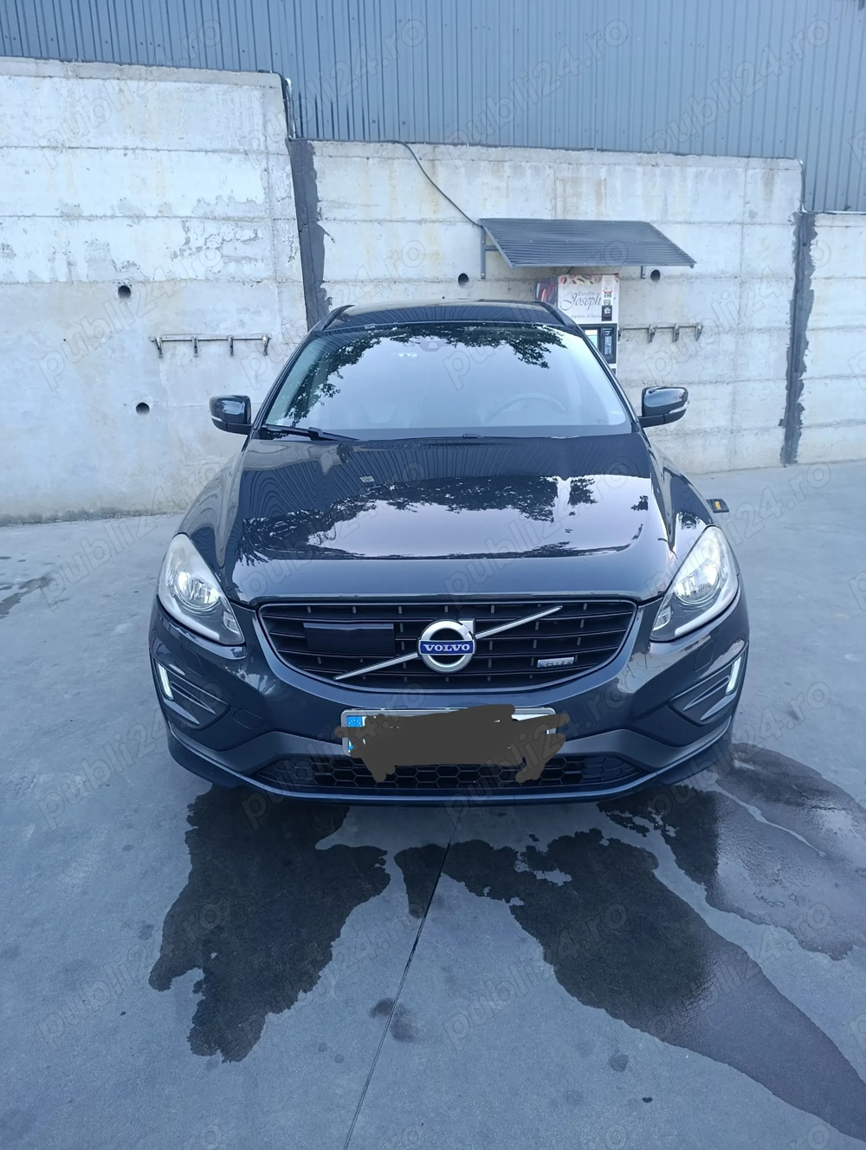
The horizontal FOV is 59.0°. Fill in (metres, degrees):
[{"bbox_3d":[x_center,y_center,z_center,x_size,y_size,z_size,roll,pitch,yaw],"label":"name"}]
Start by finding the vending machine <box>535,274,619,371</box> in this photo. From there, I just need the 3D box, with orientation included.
[{"bbox_3d":[1.385,-1.889,7.460,0.605,1.870,0.570,-5,14,-13],"label":"vending machine"}]

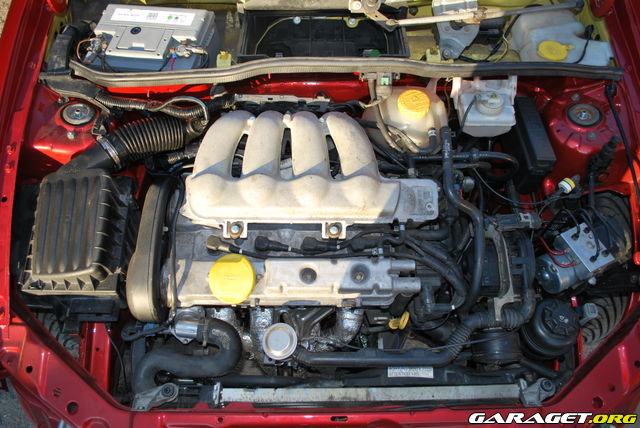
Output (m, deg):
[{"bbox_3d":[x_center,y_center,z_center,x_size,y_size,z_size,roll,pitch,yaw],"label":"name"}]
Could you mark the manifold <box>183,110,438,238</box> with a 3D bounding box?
[{"bbox_3d":[-0.016,-0.068,0.884,0.430,0.150,0.245,0,57,0],"label":"manifold"}]

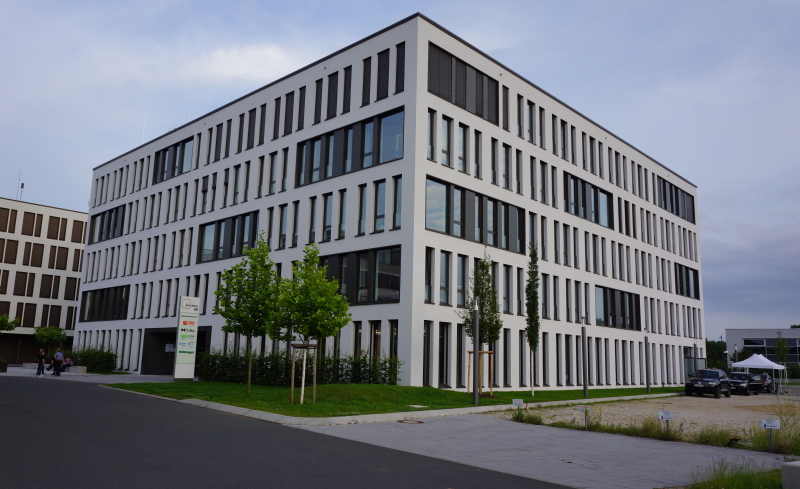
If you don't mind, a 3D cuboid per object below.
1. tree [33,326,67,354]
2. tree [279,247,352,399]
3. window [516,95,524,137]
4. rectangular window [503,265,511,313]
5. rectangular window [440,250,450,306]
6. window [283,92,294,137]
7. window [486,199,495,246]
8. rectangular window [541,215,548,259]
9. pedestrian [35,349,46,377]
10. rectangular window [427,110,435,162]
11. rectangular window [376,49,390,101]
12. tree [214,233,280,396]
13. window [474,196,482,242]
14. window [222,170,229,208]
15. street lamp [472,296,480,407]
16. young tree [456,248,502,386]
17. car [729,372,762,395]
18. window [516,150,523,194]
[{"bbox_3d":[-29.942,8.956,51.675,2.800,3.669,2.800,8,-13,-29],"label":"tree"},{"bbox_3d":[-3.078,2.739,21.097,2.600,5.574,2.600,1,-11,0],"label":"tree"},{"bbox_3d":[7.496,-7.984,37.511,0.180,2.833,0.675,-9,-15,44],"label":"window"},{"bbox_3d":[6.004,2.523,33.777,0.200,2.753,0.892,-9,-15,44],"label":"rectangular window"},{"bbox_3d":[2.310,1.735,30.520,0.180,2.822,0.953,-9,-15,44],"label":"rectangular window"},{"bbox_3d":[-6.871,-8.113,37.398,0.913,2.770,0.200,-9,-15,42],"label":"window"},{"bbox_3d":[5.045,-1.228,33.421,0.200,2.779,0.926,-9,-15,44],"label":"window"},{"bbox_3d":[8.913,-0.411,37.301,0.200,2.750,0.669,-9,-15,44],"label":"rectangular window"},{"bbox_3d":[-24.419,8.064,40.950,0.450,1.760,0.520,4,-11,-14],"label":"pedestrian"},{"bbox_3d":[1.606,-5.543,30.508,0.200,2.770,0.665,-9,-16,44],"label":"rectangular window"},{"bbox_3d":[-0.854,-8.999,32.104,0.868,2.684,0.200,-8,-14,42],"label":"rectangular window"},{"bbox_3d":[-6.284,2.838,25.264,2.900,6.843,2.900,4,-11,-13],"label":"tree"},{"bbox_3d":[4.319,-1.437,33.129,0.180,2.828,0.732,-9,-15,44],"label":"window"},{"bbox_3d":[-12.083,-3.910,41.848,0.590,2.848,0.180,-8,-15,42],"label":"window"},{"bbox_3d":[2.973,4.124,23.430,0.230,4.156,0.230,0,-11,7],"label":"street lamp"},{"bbox_3d":[3.871,3.598,28.845,2.100,7.088,2.100,1,-11,0],"label":"young tree"},{"bbox_3d":[24.469,10.046,43.274,1.830,1.600,4.500,-8,-15,41],"label":"car"},{"bbox_3d":[7.131,-4.314,35.998,0.200,2.770,0.645,-9,-16,44],"label":"window"}]

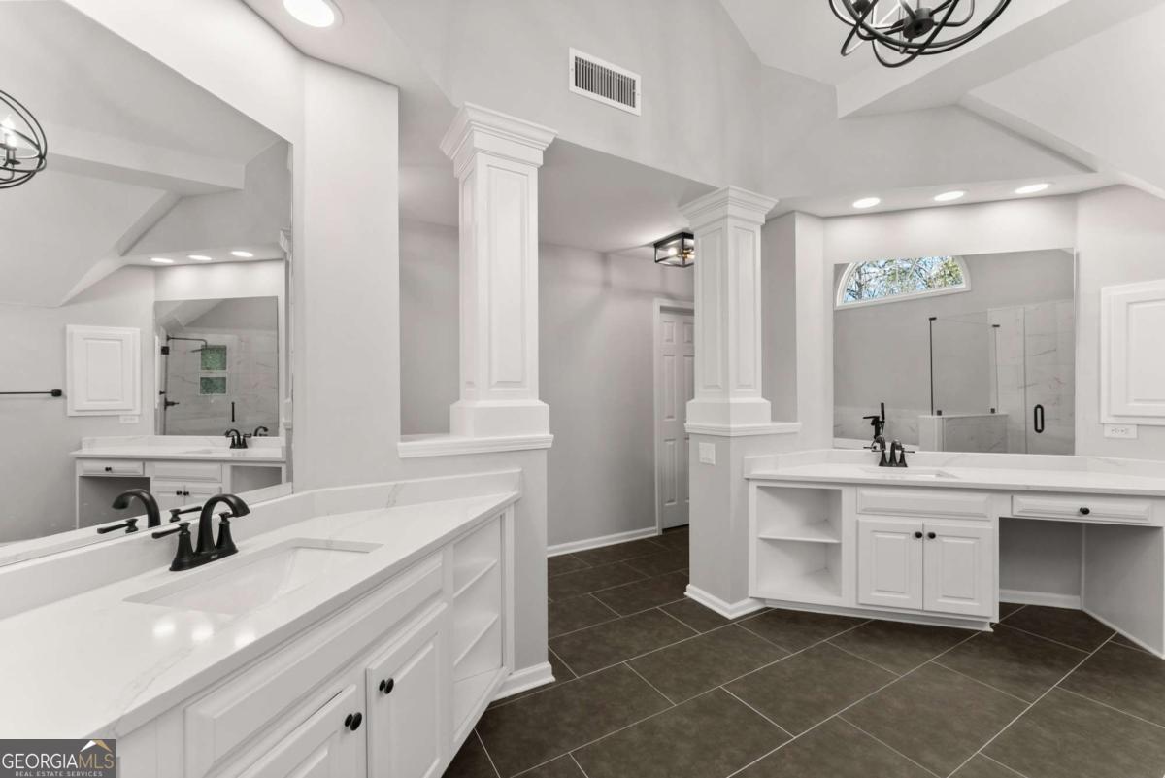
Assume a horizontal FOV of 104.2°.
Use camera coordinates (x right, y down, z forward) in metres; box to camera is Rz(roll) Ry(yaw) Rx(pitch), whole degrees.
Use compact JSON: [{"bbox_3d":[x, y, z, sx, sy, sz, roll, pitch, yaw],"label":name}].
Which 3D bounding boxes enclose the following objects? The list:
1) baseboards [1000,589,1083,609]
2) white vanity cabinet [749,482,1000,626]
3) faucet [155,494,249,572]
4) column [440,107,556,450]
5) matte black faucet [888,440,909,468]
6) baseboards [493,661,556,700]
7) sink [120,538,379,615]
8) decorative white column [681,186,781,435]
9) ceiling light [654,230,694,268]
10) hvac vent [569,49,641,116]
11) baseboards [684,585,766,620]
[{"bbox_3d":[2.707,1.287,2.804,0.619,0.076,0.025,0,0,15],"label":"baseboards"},{"bbox_3d":[1.674,0.937,2.809,1.246,0.782,0.523,0,0,15],"label":"white vanity cabinet"},{"bbox_3d":[-0.942,0.367,1.194,0.183,0.181,0.223,0,0,15],"label":"faucet"},{"bbox_3d":[-0.391,-0.469,2.115,0.423,1.378,0.391,0,0,-30],"label":"column"},{"bbox_3d":[1.993,0.419,2.828,0.122,0.171,0.162,0,0,15],"label":"matte black faucet"},{"bbox_3d":[-0.257,1.289,2.003,0.301,0.100,0.030,0,0,-30],"label":"baseboards"},{"bbox_3d":[-0.788,0.533,1.151,0.320,0.152,0.442,0,0,15],"label":"sink"},{"bbox_3d":[0.933,-0.452,2.894,0.421,1.431,0.401,0,0,-30],"label":"decorative white column"},{"bbox_3d":[0.805,-1.089,3.588,0.315,0.151,0.315,0,0,-30],"label":"ceiling light"},{"bbox_3d":[0.124,-1.500,2.218,0.419,0.205,0.020,0,0,-30],"label":"hvac vent"},{"bbox_3d":[0.906,1.283,2.852,0.328,0.094,0.348,0,0,-30],"label":"baseboards"}]

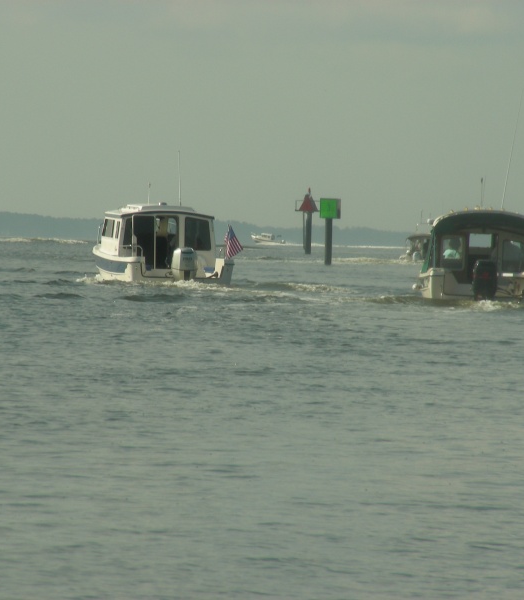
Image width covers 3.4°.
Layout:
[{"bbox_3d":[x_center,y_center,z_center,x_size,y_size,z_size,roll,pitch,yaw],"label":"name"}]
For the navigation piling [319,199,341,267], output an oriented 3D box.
[{"bbox_3d":[3.143,-3.120,403.000,0.930,3.050,0.500,2,0,27],"label":"navigation piling"}]

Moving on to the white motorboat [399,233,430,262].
[{"bbox_3d":[9.930,-3.197,540.000,2.350,1.850,6.800,2,0,10],"label":"white motorboat"}]

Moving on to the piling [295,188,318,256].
[{"bbox_3d":[3.290,-5.676,635.000,1.500,4.800,1.100,2,0,25],"label":"piling"}]

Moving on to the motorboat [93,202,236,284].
[{"bbox_3d":[-2.450,-1.220,206.400,2.550,2.100,7.600,1,0,-10],"label":"motorboat"}]

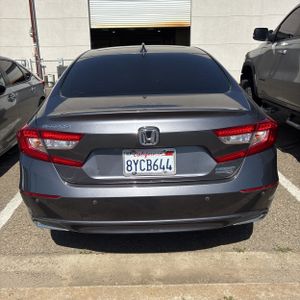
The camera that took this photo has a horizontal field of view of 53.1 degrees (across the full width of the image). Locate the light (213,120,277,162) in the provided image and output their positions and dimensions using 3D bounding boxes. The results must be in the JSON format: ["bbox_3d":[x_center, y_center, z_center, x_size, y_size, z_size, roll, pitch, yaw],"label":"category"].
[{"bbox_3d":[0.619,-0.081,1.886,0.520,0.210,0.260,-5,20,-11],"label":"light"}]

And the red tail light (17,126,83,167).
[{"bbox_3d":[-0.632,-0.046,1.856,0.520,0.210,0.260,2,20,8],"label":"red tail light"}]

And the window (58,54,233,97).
[{"bbox_3d":[-0.035,-0.614,2.396,1.230,0.100,0.820,-2,38,-1],"label":"window"}]

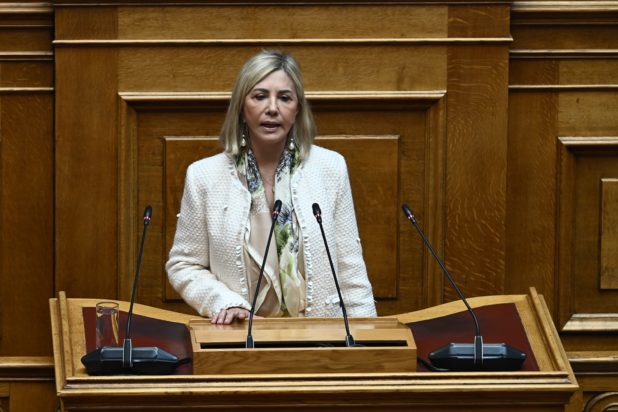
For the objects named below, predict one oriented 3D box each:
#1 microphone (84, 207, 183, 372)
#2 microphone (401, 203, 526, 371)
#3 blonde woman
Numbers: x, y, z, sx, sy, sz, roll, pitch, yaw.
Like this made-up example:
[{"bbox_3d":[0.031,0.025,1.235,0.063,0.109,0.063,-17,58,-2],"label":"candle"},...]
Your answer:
[{"bbox_3d":[-0.444,0.206,14.550,0.250,0.370,0.260,1,13,3],"label":"microphone"},{"bbox_3d":[0.387,0.200,14.550,0.300,0.375,0.220,-2,13,-10],"label":"microphone"},{"bbox_3d":[-0.096,0.430,15.050,0.530,1.660,0.460,-1,13,-5],"label":"blonde woman"}]

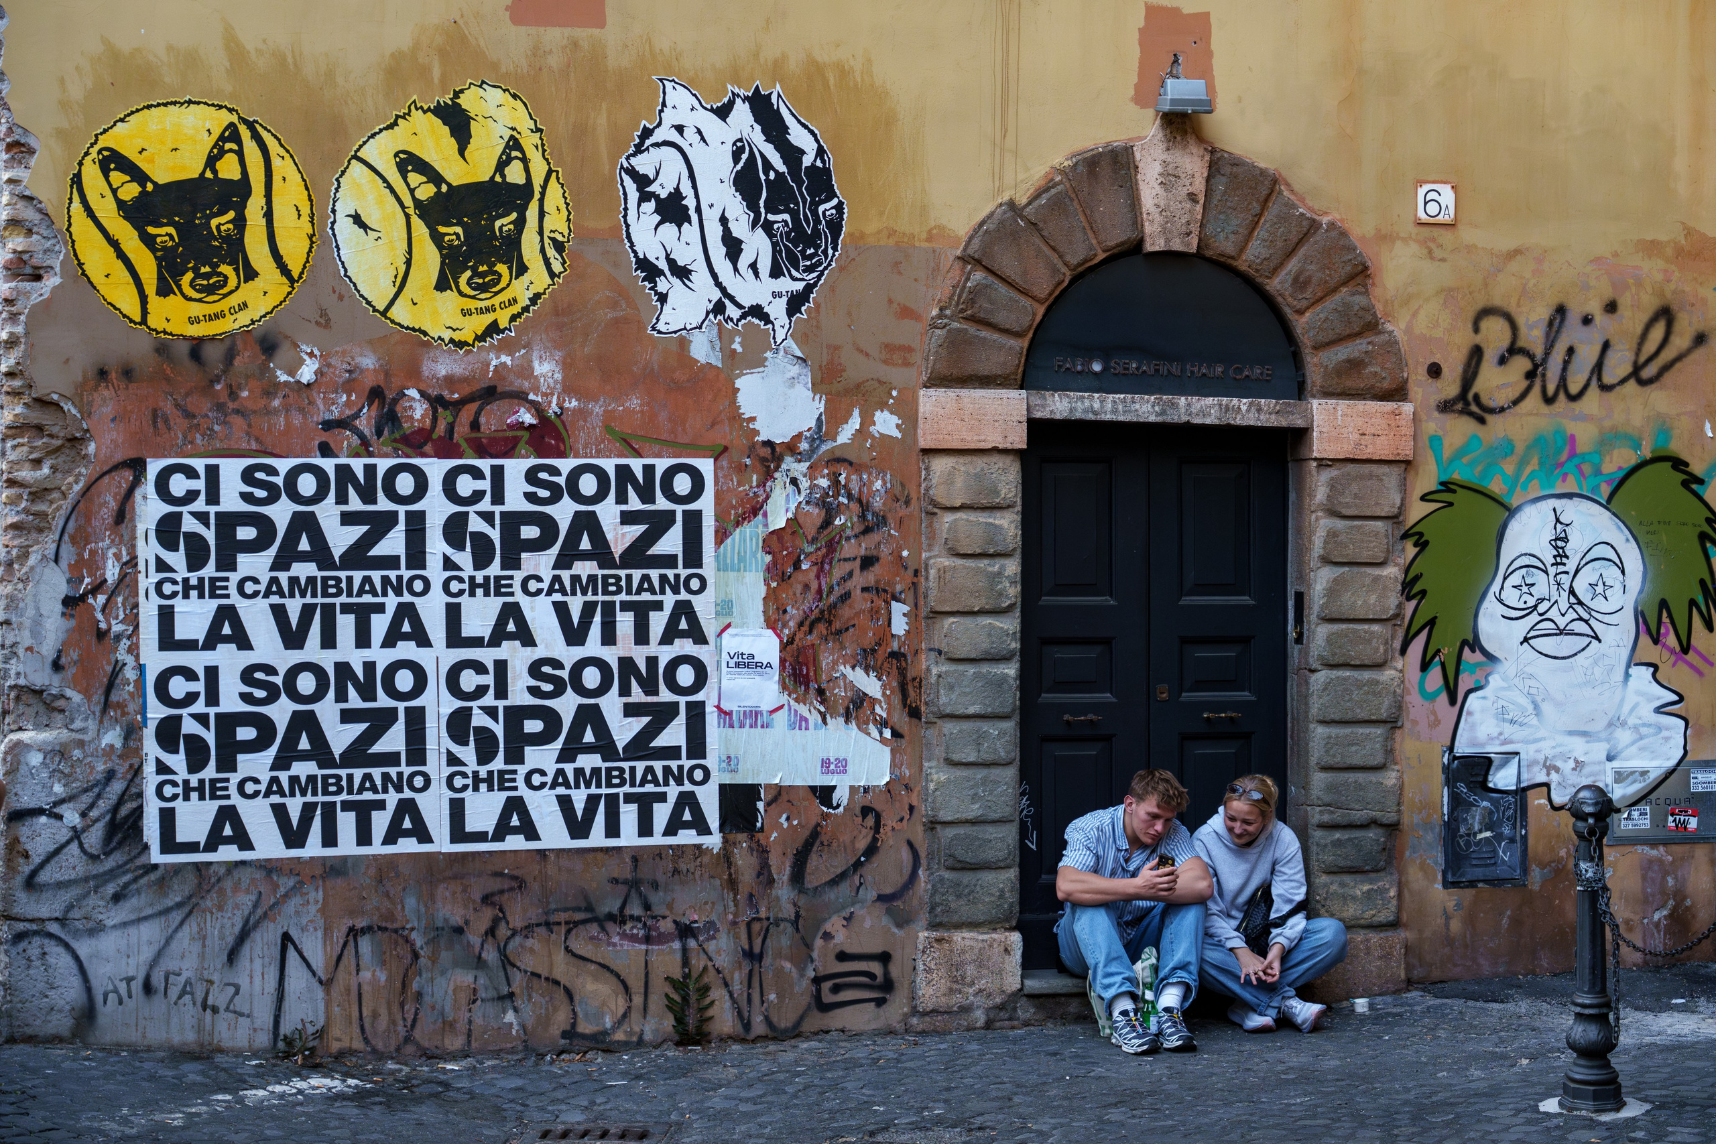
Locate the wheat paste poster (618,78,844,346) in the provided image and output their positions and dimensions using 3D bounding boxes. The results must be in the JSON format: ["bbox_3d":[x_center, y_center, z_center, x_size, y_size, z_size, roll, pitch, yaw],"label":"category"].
[{"bbox_3d":[-0.449,-1.296,10.842,0.837,0.972,0.010,0,0,-13],"label":"wheat paste poster"}]

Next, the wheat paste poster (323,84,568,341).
[{"bbox_3d":[-1.435,-1.260,10.616,0.859,0.952,0.010,0,0,-13],"label":"wheat paste poster"}]

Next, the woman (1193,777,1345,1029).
[{"bbox_3d":[1.500,1.185,10.900,0.590,0.890,0.720,0,0,-5],"label":"woman"}]

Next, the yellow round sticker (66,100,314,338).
[{"bbox_3d":[-2.309,-1.223,10.414,0.849,0.829,0.010,0,0,-13],"label":"yellow round sticker"}]

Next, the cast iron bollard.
[{"bbox_3d":[2.251,1.146,9.200,0.200,0.990,0.200,0,0,14],"label":"cast iron bollard"}]

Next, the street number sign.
[{"bbox_3d":[2.205,-1.403,11.443,0.159,0.156,0.020,0,0,-13],"label":"street number sign"}]

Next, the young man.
[{"bbox_3d":[0.993,1.190,10.830,0.550,0.965,0.810,0,0,-12],"label":"young man"}]

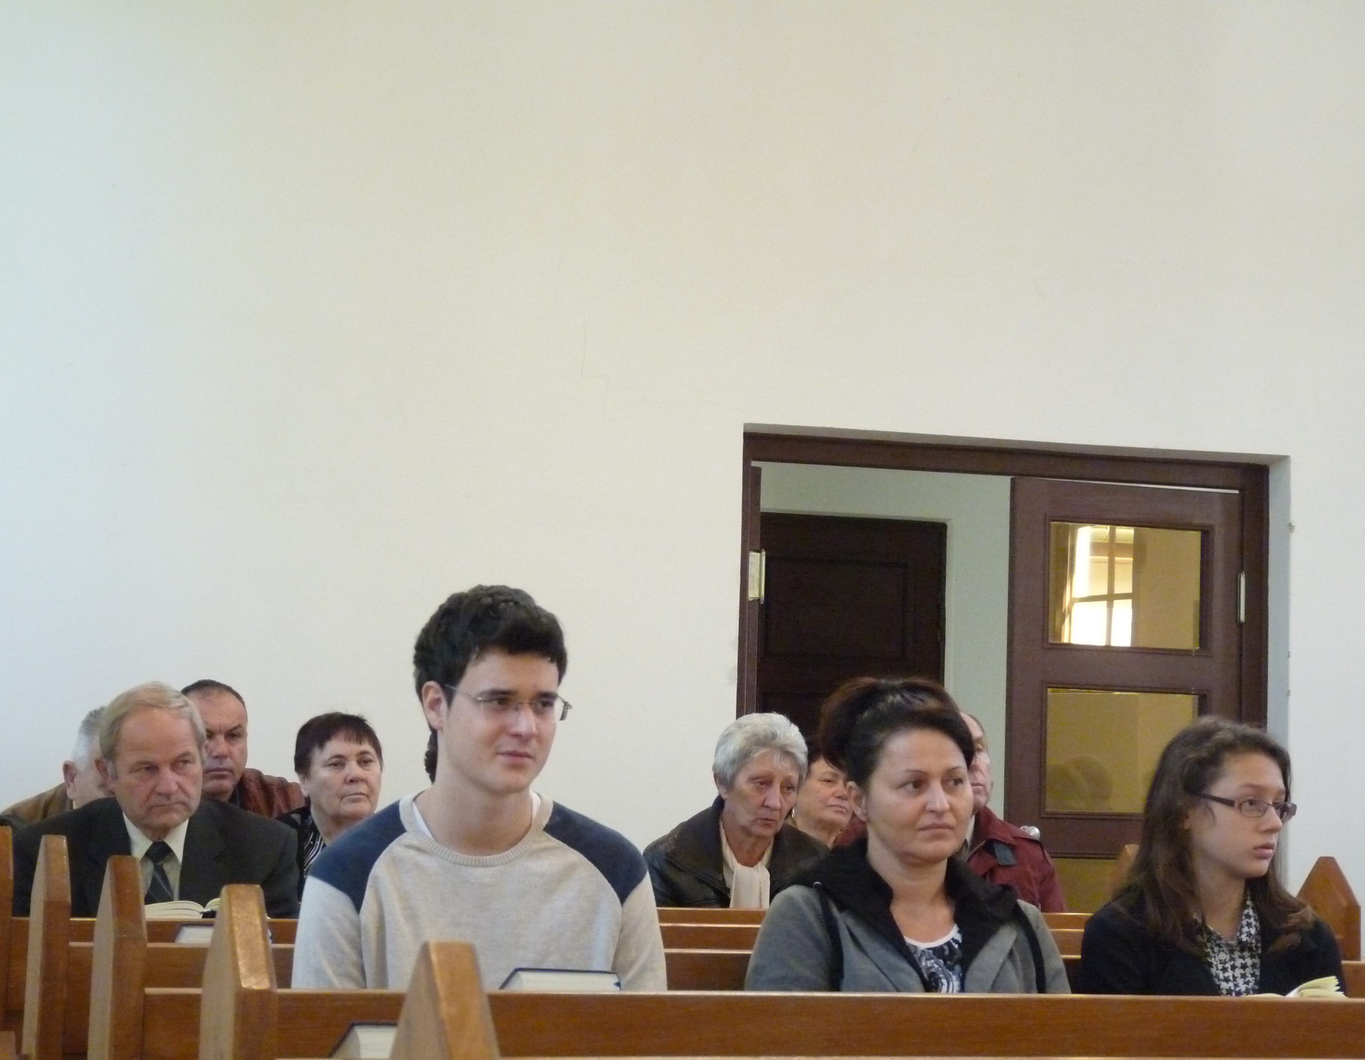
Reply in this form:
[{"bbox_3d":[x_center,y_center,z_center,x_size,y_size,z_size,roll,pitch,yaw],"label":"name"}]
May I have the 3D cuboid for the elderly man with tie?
[{"bbox_3d":[-0.871,0.880,5.321,0.540,1.257,0.800,3,-5,-15],"label":"elderly man with tie"}]

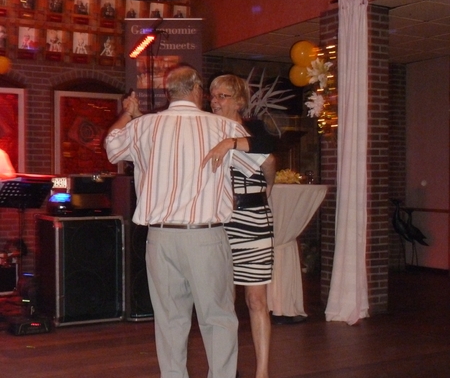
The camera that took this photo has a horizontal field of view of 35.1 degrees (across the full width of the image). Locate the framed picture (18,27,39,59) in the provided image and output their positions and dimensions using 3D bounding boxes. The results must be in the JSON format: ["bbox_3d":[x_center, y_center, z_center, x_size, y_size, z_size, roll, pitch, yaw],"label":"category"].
[{"bbox_3d":[-2.083,-1.545,7.525,0.192,0.332,0.025,-2,3,-30],"label":"framed picture"}]

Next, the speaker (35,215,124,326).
[{"bbox_3d":[-1.235,0.644,5.986,0.557,0.851,0.612,-2,3,-30],"label":"speaker"}]

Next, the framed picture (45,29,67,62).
[{"bbox_3d":[-1.828,-1.550,7.670,0.214,0.333,0.025,-2,3,-30],"label":"framed picture"}]

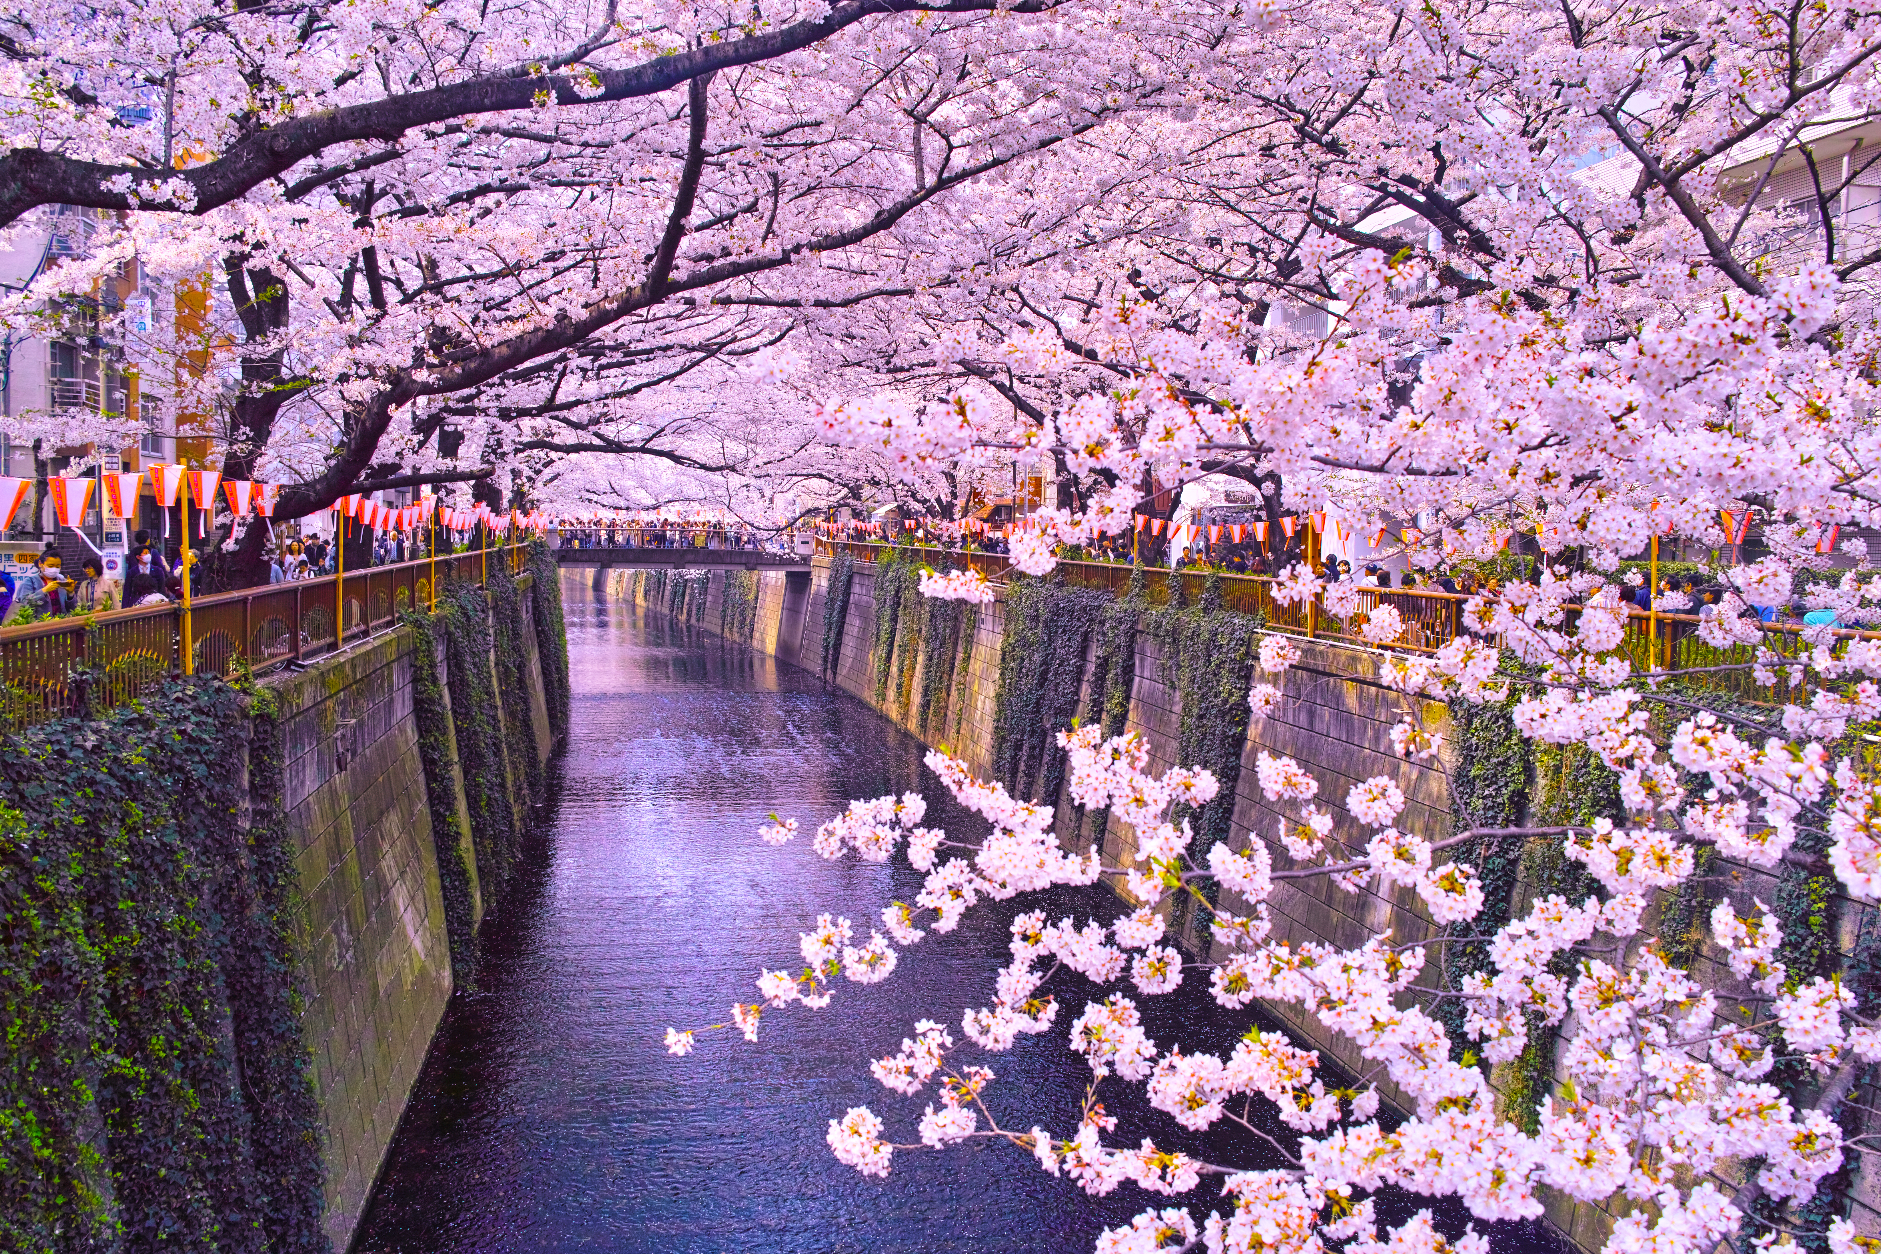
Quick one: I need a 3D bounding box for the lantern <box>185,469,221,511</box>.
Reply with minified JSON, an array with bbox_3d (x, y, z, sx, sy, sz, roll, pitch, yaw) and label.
[{"bbox_3d":[-7.766,-1.416,15.400,0.370,0.460,0.350,0,4,-8],"label":"lantern"}]

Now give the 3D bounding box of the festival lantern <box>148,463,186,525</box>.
[{"bbox_3d":[-7.616,-1.310,14.400,0.370,0.600,0.350,0,4,-8],"label":"festival lantern"}]

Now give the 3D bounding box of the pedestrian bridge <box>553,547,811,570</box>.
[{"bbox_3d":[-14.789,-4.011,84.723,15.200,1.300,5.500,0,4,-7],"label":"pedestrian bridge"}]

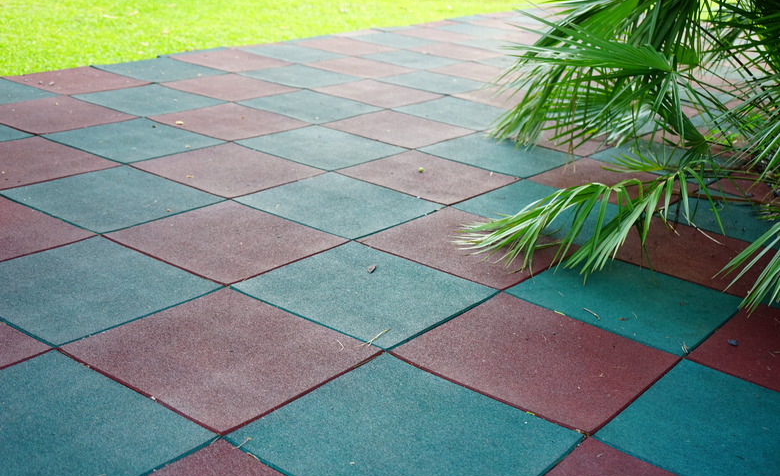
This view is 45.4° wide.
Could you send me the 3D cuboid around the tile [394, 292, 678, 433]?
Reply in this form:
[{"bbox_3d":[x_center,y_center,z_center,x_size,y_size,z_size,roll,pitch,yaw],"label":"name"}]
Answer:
[{"bbox_3d":[0.338,0.276,2.120,0.500,0.030,0.500,18,24,32],"label":"tile"}]

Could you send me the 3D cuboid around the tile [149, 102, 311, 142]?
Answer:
[{"bbox_3d":[-0.664,-0.479,3.912,0.500,0.030,0.500,18,24,33],"label":"tile"}]

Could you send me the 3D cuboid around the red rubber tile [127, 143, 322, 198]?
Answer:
[{"bbox_3d":[-0.562,-0.234,3.303,0.500,0.030,0.500,18,24,32],"label":"red rubber tile"}]

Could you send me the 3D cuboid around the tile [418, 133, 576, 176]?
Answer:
[{"bbox_3d":[0.445,-0.331,3.799,0.500,0.030,0.500,19,24,33],"label":"tile"}]

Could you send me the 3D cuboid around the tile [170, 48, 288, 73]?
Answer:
[{"bbox_3d":[-0.885,-0.991,5.285,0.500,0.030,0.500,18,24,32],"label":"tile"}]

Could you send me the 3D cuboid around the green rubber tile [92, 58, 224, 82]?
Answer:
[{"bbox_3d":[-1.192,-0.866,4.875,0.500,0.030,0.500,18,24,32],"label":"green rubber tile"}]

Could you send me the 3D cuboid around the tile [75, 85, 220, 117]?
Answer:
[{"bbox_3d":[-1.071,-0.611,4.187,0.500,0.030,0.500,18,24,33],"label":"tile"}]

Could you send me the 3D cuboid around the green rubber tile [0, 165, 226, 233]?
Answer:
[{"bbox_3d":[-0.856,-0.118,2.920,0.500,0.030,0.500,18,24,32],"label":"green rubber tile"}]

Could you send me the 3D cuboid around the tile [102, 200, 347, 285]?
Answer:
[{"bbox_3d":[-0.459,0.011,2.655,0.500,0.030,0.500,18,24,32],"label":"tile"}]

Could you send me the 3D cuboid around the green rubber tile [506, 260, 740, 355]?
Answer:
[{"bbox_3d":[0.637,0.163,2.496,0.500,0.030,0.500,18,24,32],"label":"green rubber tile"}]

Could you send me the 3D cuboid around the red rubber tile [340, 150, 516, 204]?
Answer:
[{"bbox_3d":[0.141,-0.216,3.416,0.500,0.030,0.500,18,24,33],"label":"red rubber tile"}]

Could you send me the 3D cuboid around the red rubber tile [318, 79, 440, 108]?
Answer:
[{"bbox_3d":[-0.064,-0.727,4.758,0.500,0.030,0.500,18,24,32],"label":"red rubber tile"}]

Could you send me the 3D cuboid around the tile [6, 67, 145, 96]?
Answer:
[{"bbox_3d":[-1.480,-0.749,4.488,0.500,0.030,0.500,18,24,32],"label":"tile"}]

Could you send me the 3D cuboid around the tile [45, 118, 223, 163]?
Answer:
[{"bbox_3d":[-0.963,-0.362,3.531,0.500,0.030,0.500,18,24,33],"label":"tile"}]

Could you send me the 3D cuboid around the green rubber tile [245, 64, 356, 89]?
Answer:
[{"bbox_3d":[-0.478,-0.857,5.013,0.500,0.030,0.500,18,24,32],"label":"green rubber tile"}]

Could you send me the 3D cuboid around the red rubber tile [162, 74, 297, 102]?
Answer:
[{"bbox_3d":[-0.784,-0.735,4.614,0.500,0.030,0.500,17,24,31],"label":"red rubber tile"}]

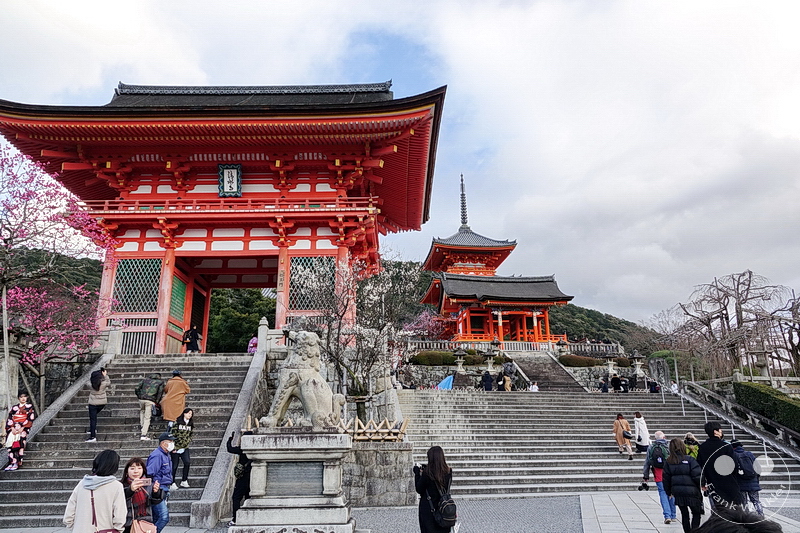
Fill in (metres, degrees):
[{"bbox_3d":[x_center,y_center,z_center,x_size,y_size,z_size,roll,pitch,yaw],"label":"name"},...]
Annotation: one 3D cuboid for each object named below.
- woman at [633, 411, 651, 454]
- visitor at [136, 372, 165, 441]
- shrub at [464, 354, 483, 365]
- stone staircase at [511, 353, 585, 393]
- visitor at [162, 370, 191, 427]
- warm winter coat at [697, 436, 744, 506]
[{"bbox_3d":[8.761,5.998,19.266,0.550,1.464,0.450,4,-18,-13],"label":"woman"},{"bbox_3d":[-6.011,3.338,12.748,0.620,1.564,0.520,-4,-18,11],"label":"visitor"},{"bbox_3d":[5.884,7.464,42.687,1.450,0.755,1.200,0,-17,0],"label":"shrub"},{"bbox_3d":[9.688,7.174,35.555,3.500,3.500,5.900,2,-17,-10],"label":"stone staircase"},{"bbox_3d":[-5.454,3.333,12.957,0.580,1.568,0.480,-2,-17,5],"label":"visitor"},{"bbox_3d":[4.938,3.143,8.241,0.660,0.980,0.420,-7,-18,19],"label":"warm winter coat"}]

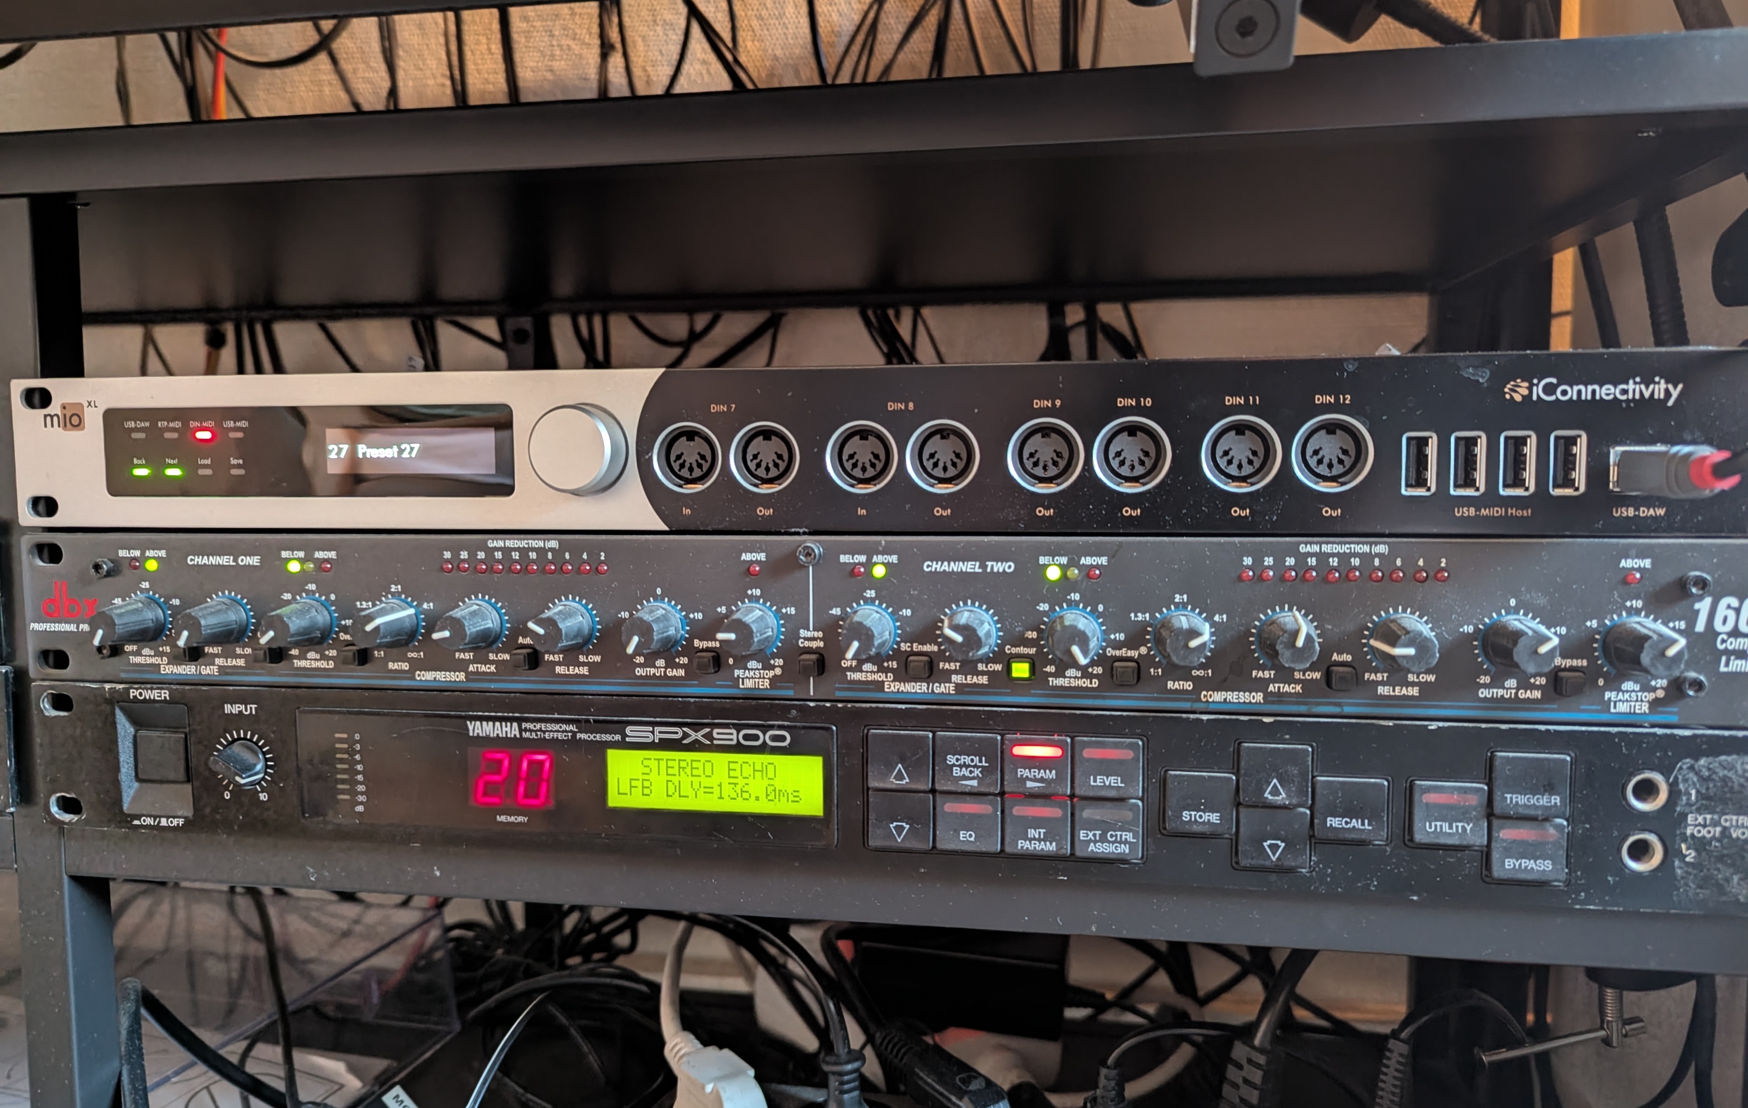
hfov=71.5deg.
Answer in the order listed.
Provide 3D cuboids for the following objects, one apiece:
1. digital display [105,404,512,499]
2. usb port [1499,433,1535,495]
[{"bbox_3d":[-0.161,-0.029,0.345,0.127,0.026,0.004,0,5,10],"label":"digital display"},{"bbox_3d":[0.152,-0.022,0.290,0.008,0.015,0.010,0,5,10],"label":"usb port"}]

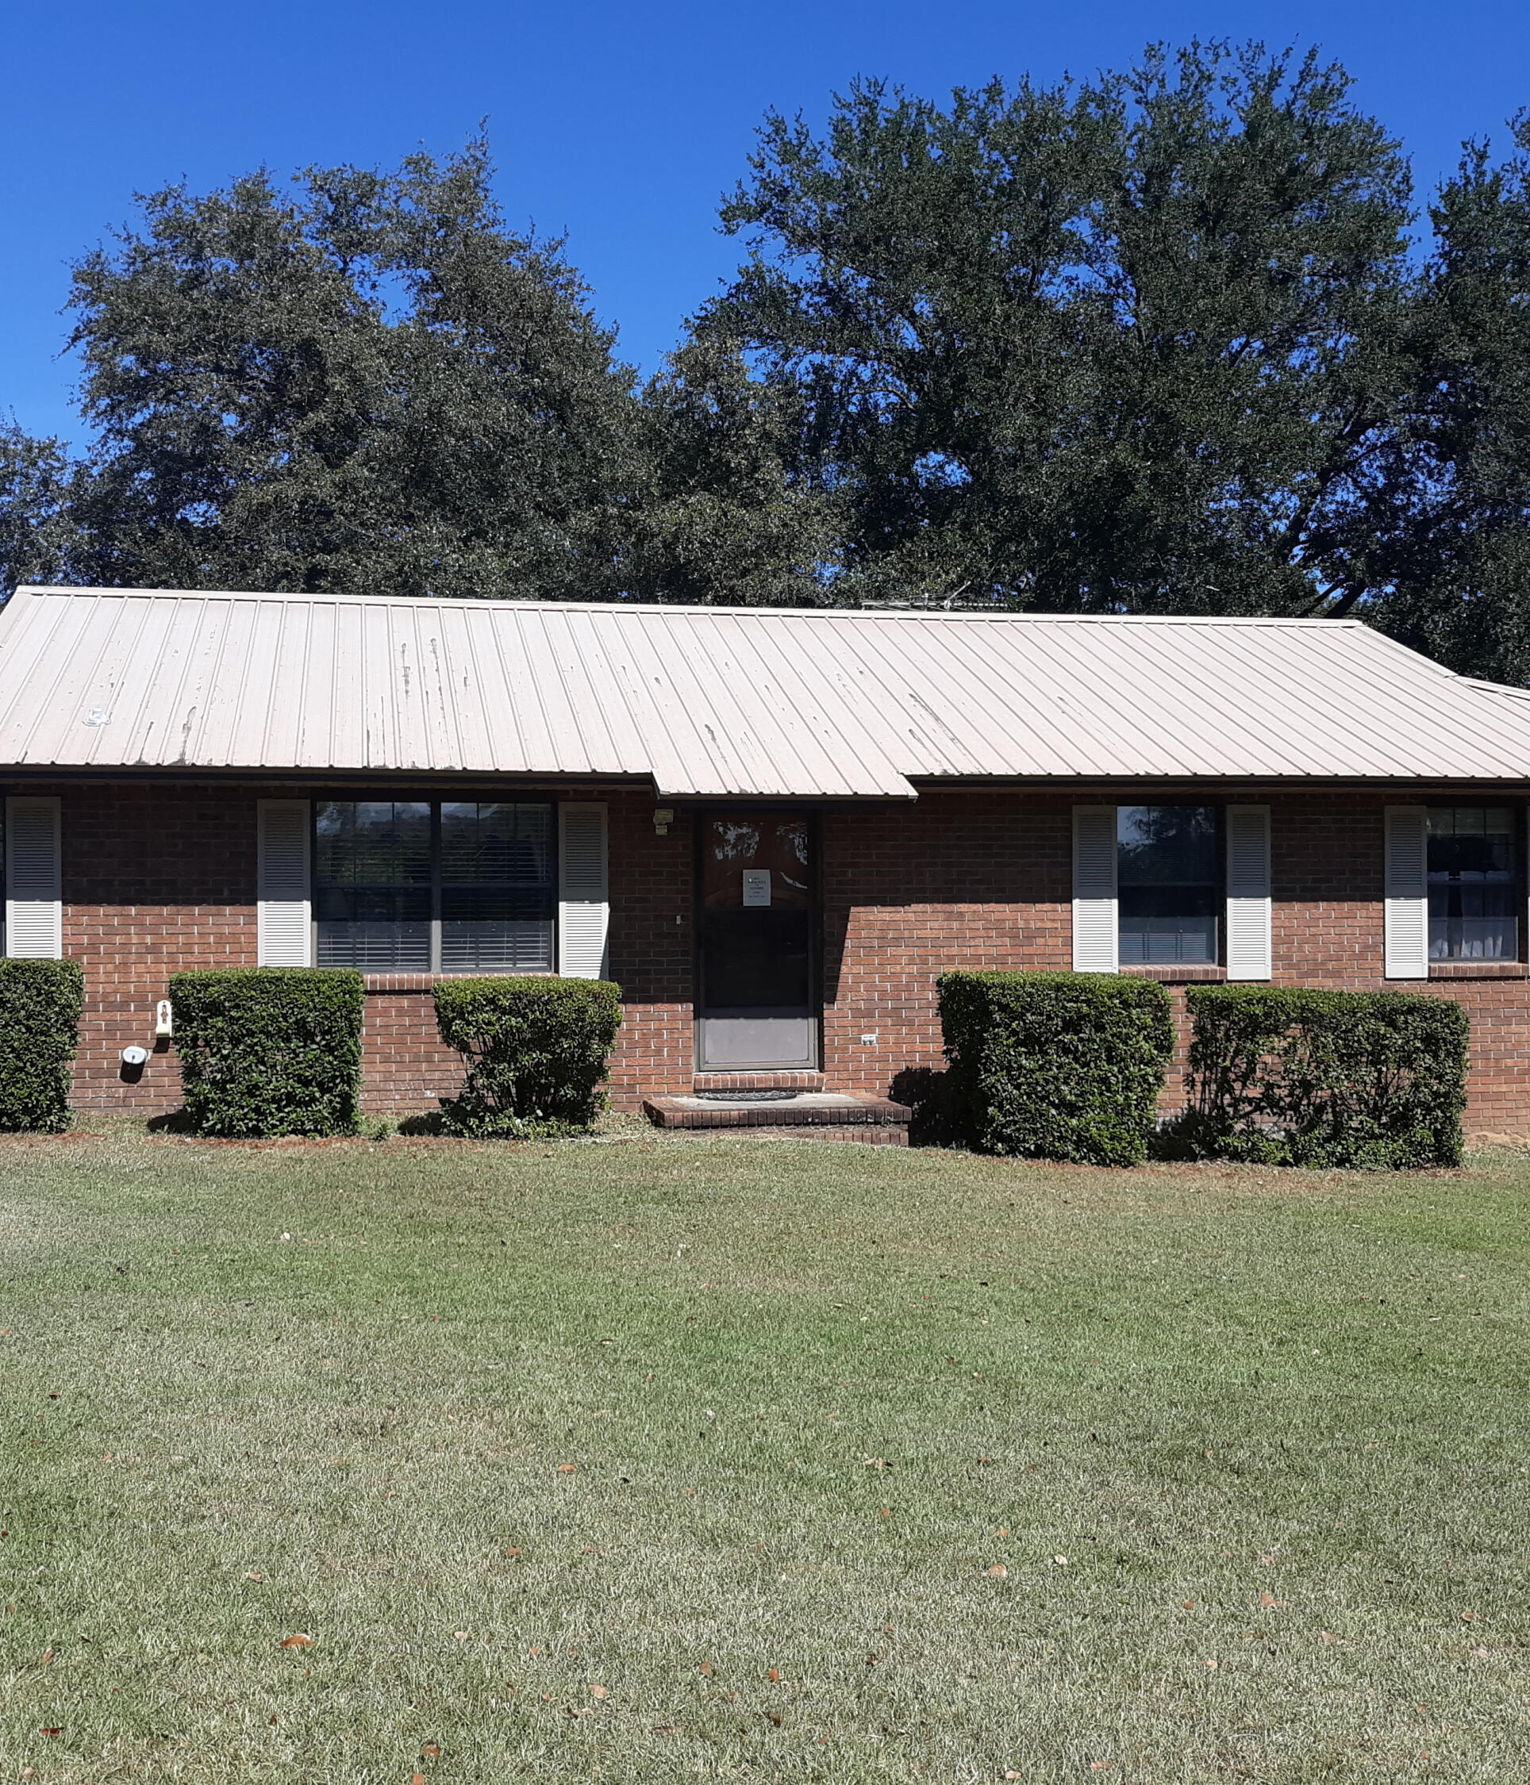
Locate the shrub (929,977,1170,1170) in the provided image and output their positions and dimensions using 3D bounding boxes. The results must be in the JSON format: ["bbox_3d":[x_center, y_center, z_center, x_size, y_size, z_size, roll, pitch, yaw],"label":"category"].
[{"bbox_3d":[2.090,1.241,13.889,1.410,1.310,1.120,0,-1,-11],"label":"shrub"}]

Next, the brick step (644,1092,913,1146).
[{"bbox_3d":[0.049,1.652,13.893,1.740,0.280,1.310,0,-1,-11],"label":"brick step"}]

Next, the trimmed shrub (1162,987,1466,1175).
[{"bbox_3d":[4.146,1.339,14.217,1.850,1.300,0.870,0,-1,-11],"label":"trimmed shrub"}]

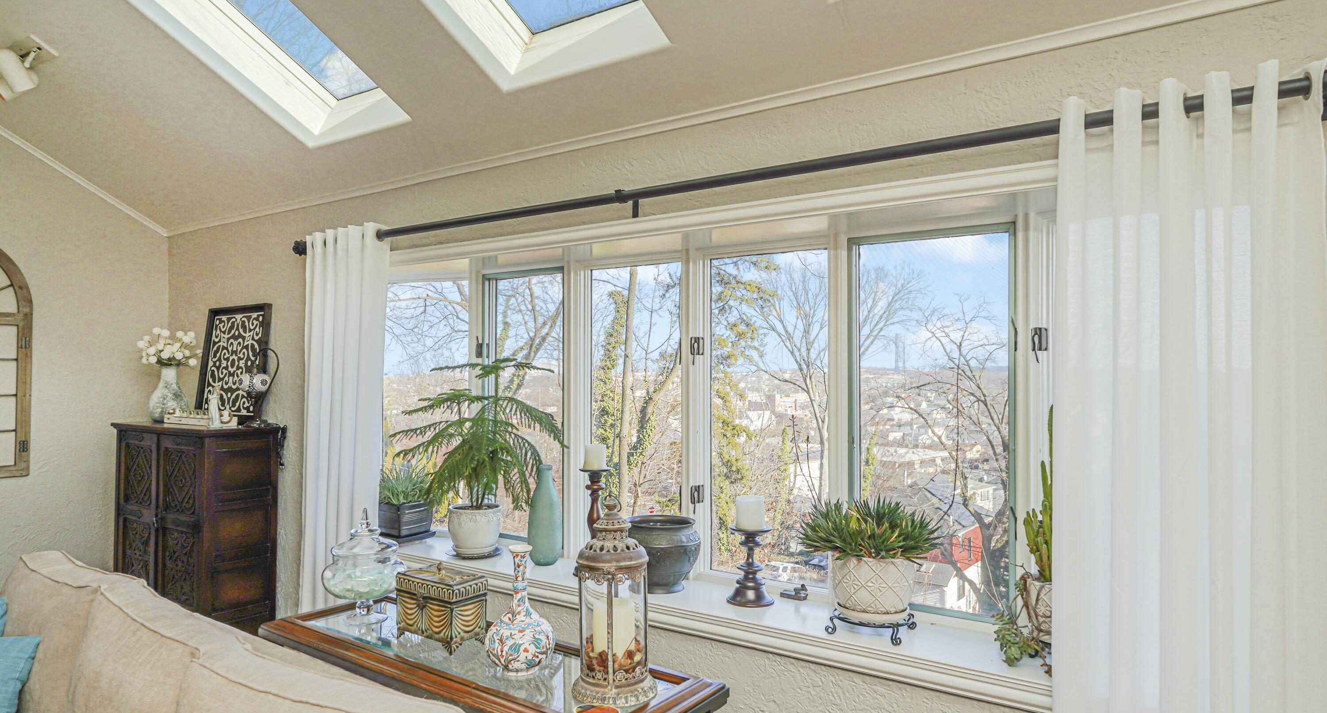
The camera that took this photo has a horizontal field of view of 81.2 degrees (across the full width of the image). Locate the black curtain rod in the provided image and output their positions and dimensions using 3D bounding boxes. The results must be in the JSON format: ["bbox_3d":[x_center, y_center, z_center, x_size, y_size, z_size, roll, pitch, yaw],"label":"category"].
[{"bbox_3d":[-0.191,-0.544,2.690,3.960,0.080,0.085,-1,-1,34],"label":"black curtain rod"}]

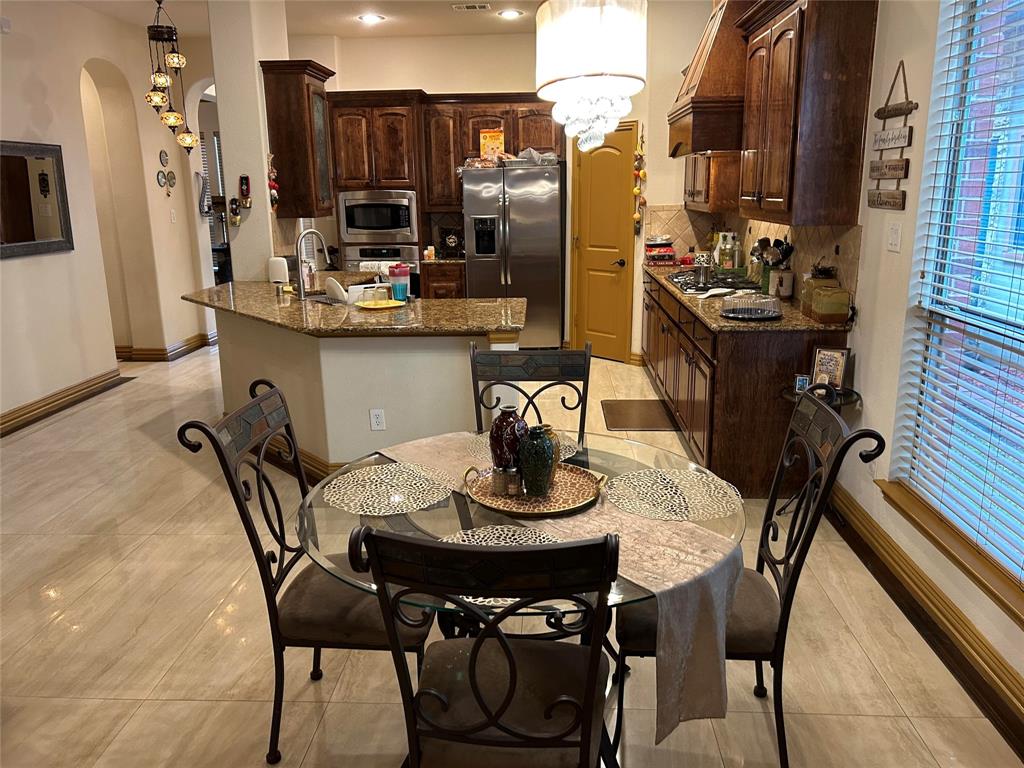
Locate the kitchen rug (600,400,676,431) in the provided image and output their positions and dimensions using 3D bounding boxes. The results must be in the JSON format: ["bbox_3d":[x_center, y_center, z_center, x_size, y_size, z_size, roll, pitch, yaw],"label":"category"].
[{"bbox_3d":[0.914,0.210,5.498,0.510,0.012,0.765,0,14,4],"label":"kitchen rug"}]

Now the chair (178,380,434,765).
[{"bbox_3d":[-0.534,0.542,2.291,0.650,1.036,0.470,0,14,4],"label":"chair"}]

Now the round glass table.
[{"bbox_3d":[0.027,0.675,2.232,1.215,0.750,1.215,0,14,4],"label":"round glass table"}]

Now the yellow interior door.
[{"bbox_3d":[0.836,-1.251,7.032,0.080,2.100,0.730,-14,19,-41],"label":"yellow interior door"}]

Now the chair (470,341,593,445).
[{"bbox_3d":[0.064,0.400,2.756,0.480,1.025,0.630,0,14,4],"label":"chair"}]

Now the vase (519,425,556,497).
[{"bbox_3d":[0.068,0.210,2.117,0.095,0.188,0.095,0,14,4],"label":"vase"}]

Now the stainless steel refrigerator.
[{"bbox_3d":[0.029,-1.279,7.902,0.910,1.780,0.770,0,14,4],"label":"stainless steel refrigerator"}]

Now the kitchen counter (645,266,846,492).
[{"bbox_3d":[1.419,-0.228,5.438,0.660,0.914,3.220,0,14,4],"label":"kitchen counter"}]

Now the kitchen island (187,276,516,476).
[{"bbox_3d":[-1.092,-0.077,5.011,2.420,0.914,2.240,0,14,4],"label":"kitchen island"}]

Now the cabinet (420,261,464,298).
[{"bbox_3d":[-0.645,-0.826,7.873,0.440,0.900,0.630,0,14,4],"label":"cabinet"}]

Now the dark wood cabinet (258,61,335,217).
[{"bbox_3d":[-1.735,-2.017,6.458,0.400,1.200,0.620,0,14,4],"label":"dark wood cabinet"}]

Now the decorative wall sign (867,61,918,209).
[{"bbox_3d":[1.589,-1.034,3.220,0.035,0.585,0.400,0,14,4],"label":"decorative wall sign"}]

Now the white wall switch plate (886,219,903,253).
[{"bbox_3d":[1.610,-0.620,3.242,0.010,0.122,0.122,0,14,4],"label":"white wall switch plate"}]

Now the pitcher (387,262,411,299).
[{"bbox_3d":[-0.702,-0.639,4.812,0.128,0.226,0.170,2,14,12],"label":"pitcher"}]

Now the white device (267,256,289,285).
[{"bbox_3d":[-1.779,-0.867,5.826,0.155,0.205,0.140,-4,15,-13],"label":"white device"}]

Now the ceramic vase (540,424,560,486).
[{"bbox_3d":[0.099,0.211,2.258,0.085,0.180,0.085,0,14,4],"label":"ceramic vase"}]

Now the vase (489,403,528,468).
[{"bbox_3d":[-0.005,0.172,2.151,0.112,0.222,0.112,0,14,4],"label":"vase"}]

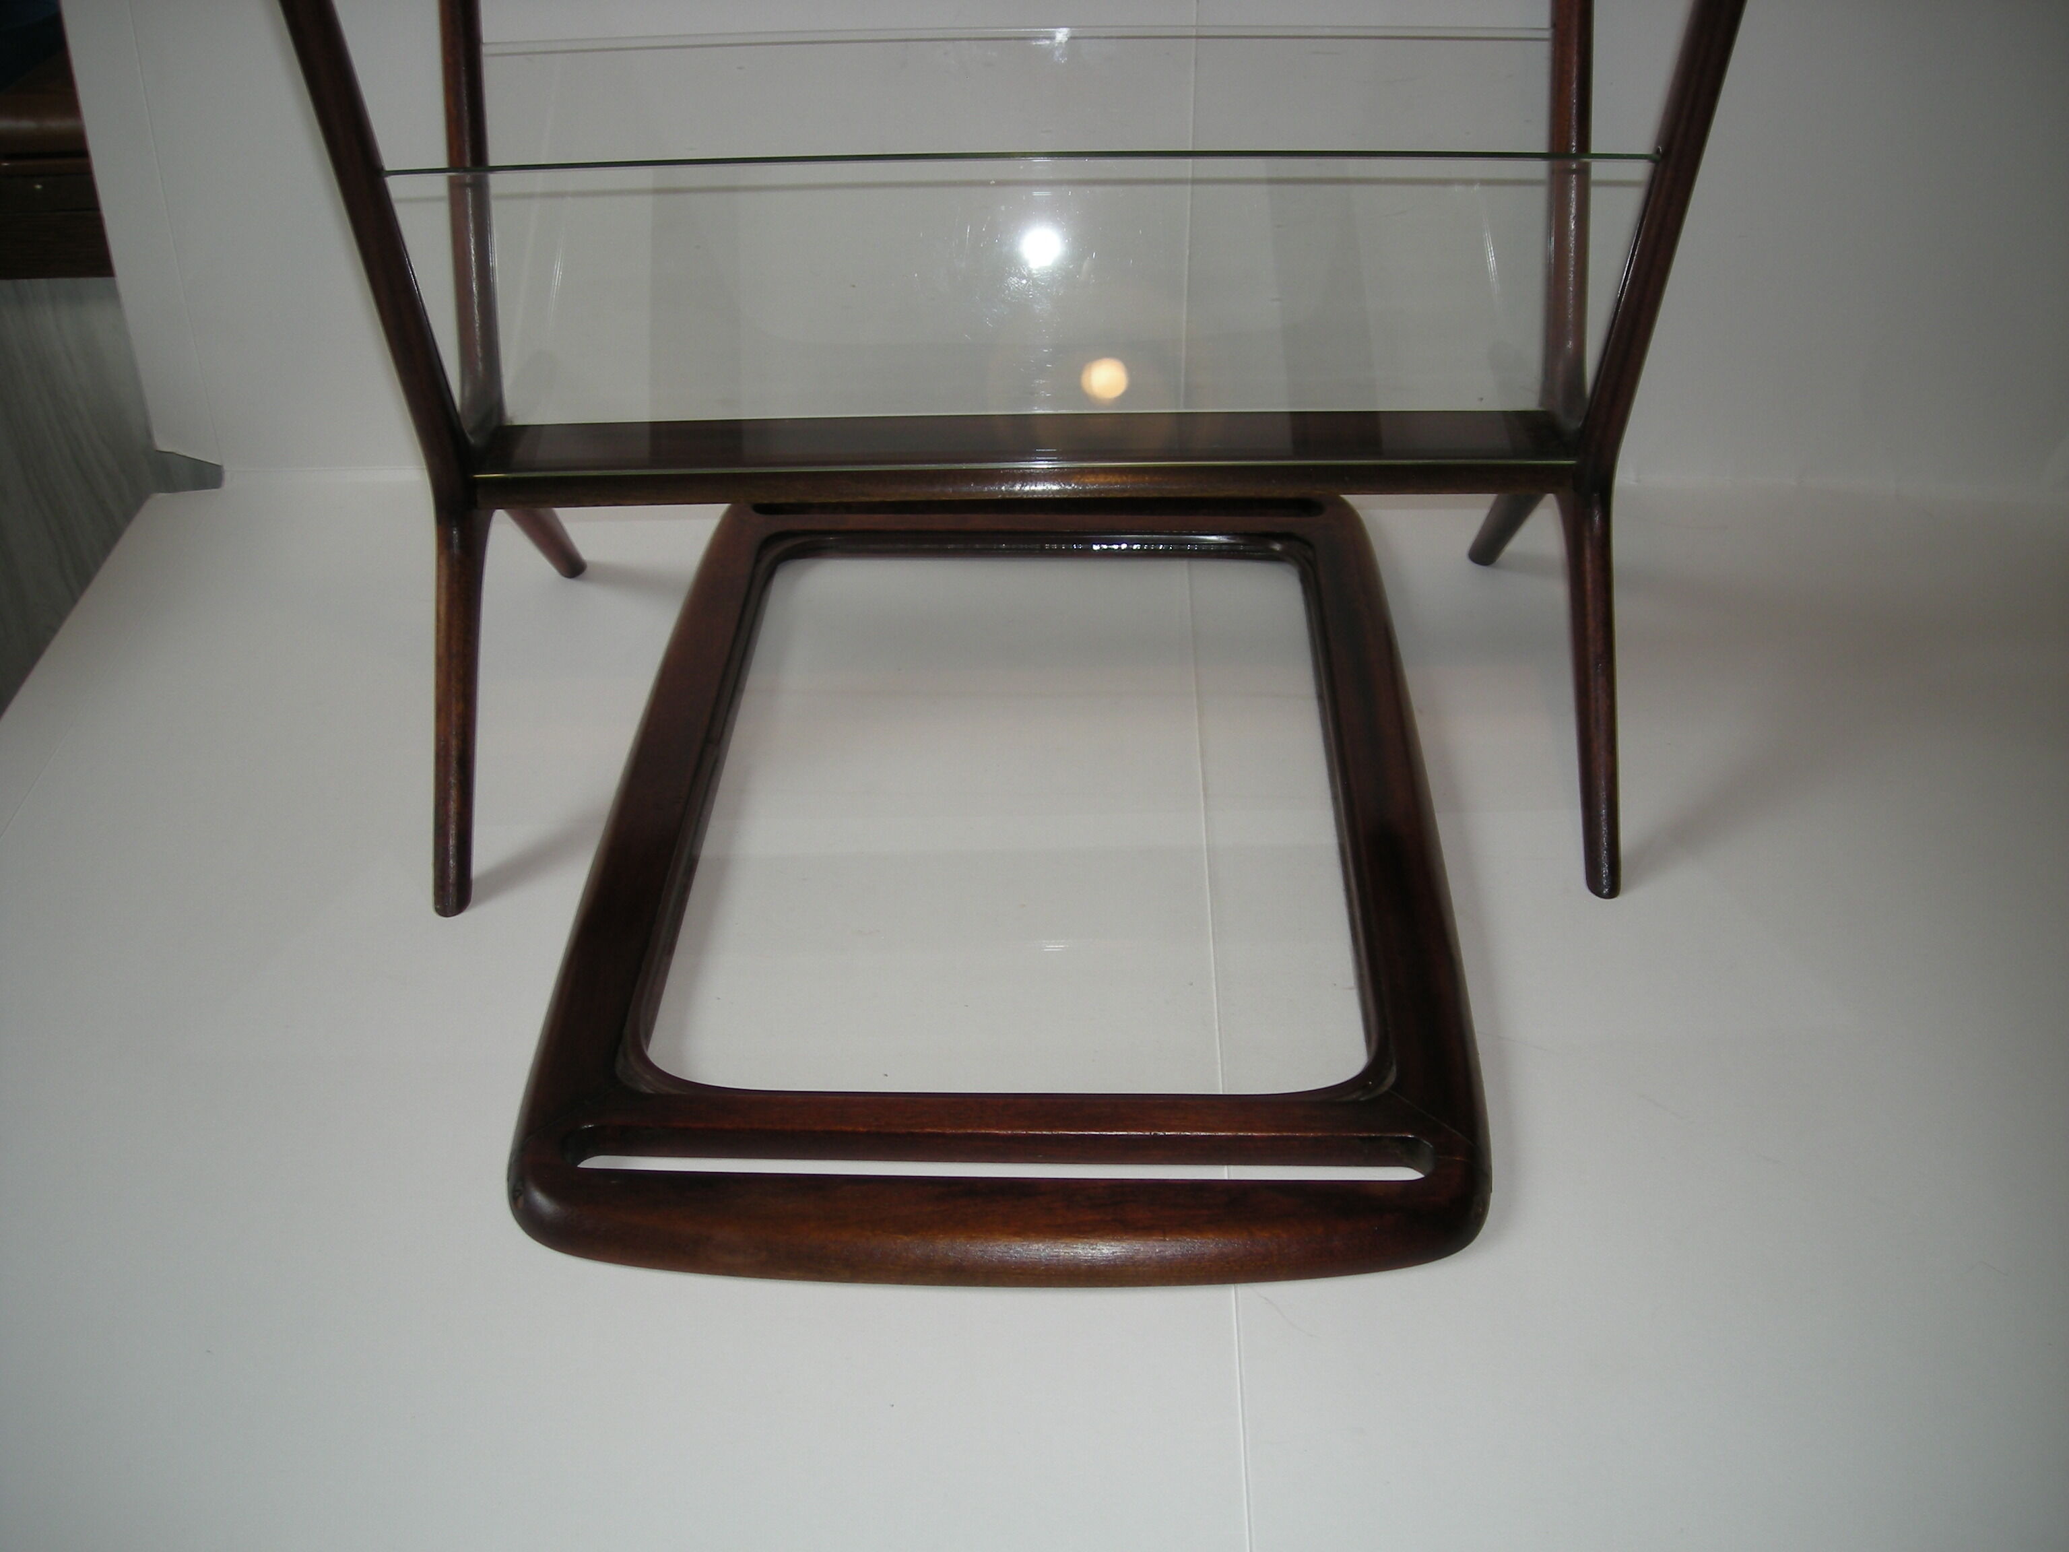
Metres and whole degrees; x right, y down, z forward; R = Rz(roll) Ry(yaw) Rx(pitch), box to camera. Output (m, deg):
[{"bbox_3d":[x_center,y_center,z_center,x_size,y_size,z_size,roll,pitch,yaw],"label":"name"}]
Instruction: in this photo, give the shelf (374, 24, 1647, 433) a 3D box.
[{"bbox_3d":[-0.006,-0.215,0.881,0.483,0.164,0.181,-1,35,0],"label":"shelf"}]

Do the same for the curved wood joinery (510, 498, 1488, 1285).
[{"bbox_3d":[-0.006,0.001,0.951,0.371,0.021,0.589,0,35,2],"label":"curved wood joinery"}]

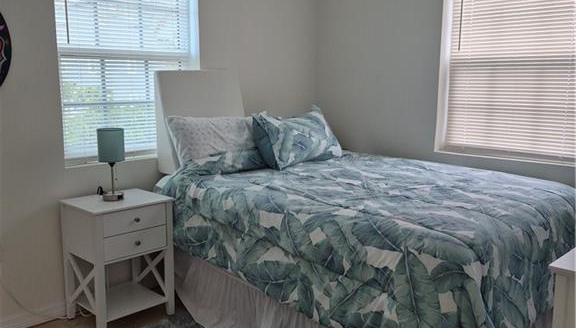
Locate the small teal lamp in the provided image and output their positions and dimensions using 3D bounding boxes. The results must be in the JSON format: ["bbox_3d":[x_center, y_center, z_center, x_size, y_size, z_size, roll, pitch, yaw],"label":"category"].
[{"bbox_3d":[-0.964,0.000,2.790,0.149,0.377,0.149,-10,14,-44],"label":"small teal lamp"}]

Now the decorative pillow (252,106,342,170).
[{"bbox_3d":[0.087,-0.201,3.483,0.192,0.423,0.665,-28,-11,40],"label":"decorative pillow"}]

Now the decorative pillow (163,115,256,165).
[{"bbox_3d":[-0.392,-0.138,3.113,0.645,0.413,0.171,-10,-16,-44],"label":"decorative pillow"}]

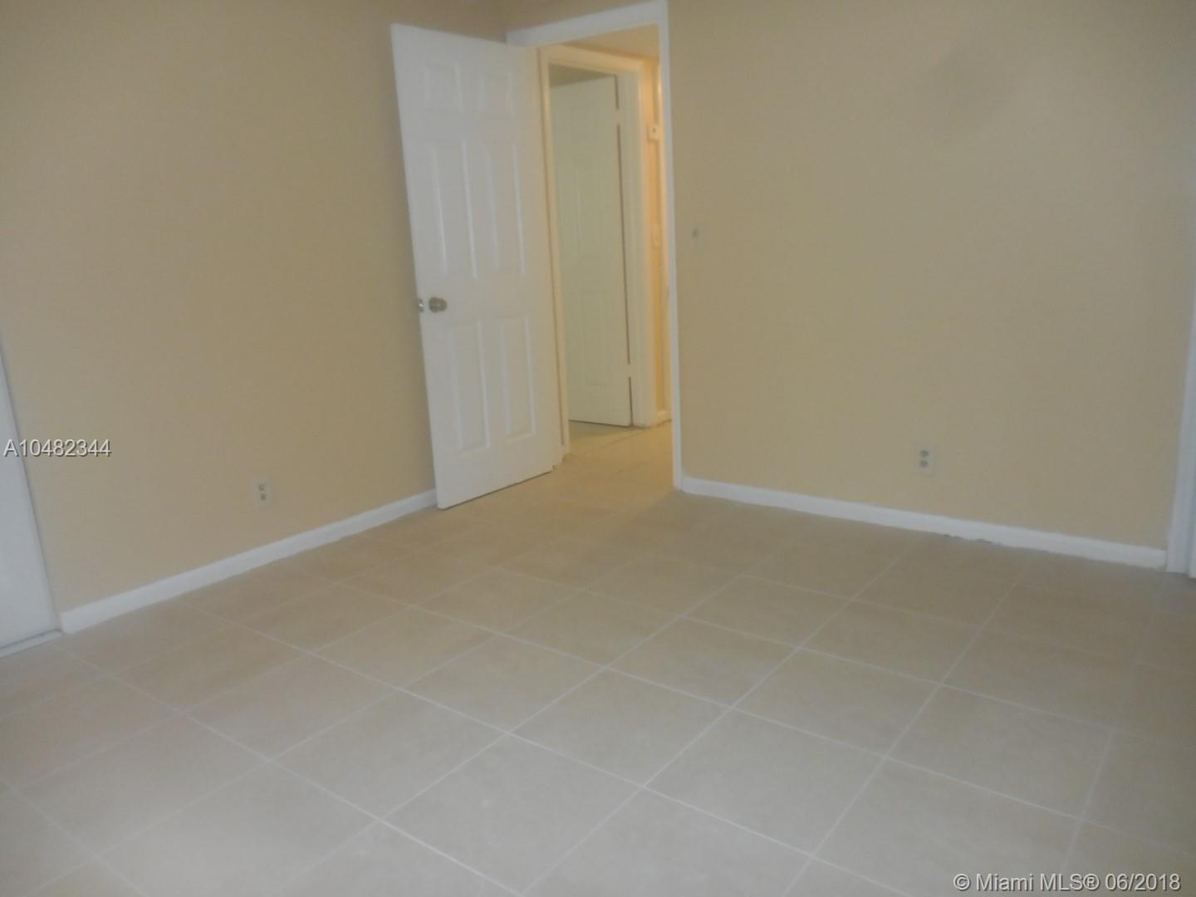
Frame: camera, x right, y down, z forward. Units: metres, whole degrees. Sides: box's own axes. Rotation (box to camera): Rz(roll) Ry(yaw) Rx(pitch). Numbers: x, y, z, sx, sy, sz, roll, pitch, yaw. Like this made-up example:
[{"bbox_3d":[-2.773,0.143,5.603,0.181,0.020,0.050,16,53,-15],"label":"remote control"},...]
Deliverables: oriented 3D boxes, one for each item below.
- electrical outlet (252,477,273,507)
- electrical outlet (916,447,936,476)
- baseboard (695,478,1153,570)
[{"bbox_3d":[-1.313,0.173,3.392,0.010,0.114,0.070,7,17,36],"label":"electrical outlet"},{"bbox_3d":[1.286,0.051,3.392,0.070,0.114,0.010,8,17,37],"label":"electrical outlet"},{"bbox_3d":[1.177,0.275,3.537,1.933,0.075,0.015,8,17,37],"label":"baseboard"}]

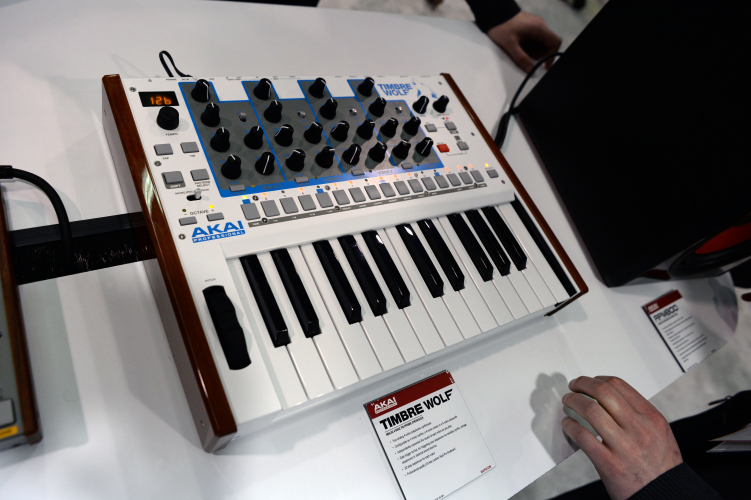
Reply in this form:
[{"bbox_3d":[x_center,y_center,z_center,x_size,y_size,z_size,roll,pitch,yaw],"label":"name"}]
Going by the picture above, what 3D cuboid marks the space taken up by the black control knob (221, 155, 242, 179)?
[{"bbox_3d":[-0.128,-0.076,0.451,0.018,0.017,0.018,13,55,-19],"label":"black control knob"}]

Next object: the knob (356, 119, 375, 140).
[{"bbox_3d":[-0.009,-0.133,0.547,0.018,0.016,0.018,-9,64,-30],"label":"knob"}]

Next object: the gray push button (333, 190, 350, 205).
[{"bbox_3d":[-0.033,-0.051,0.487,0.012,0.003,0.015,-13,65,-33],"label":"gray push button"}]

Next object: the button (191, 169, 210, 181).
[{"bbox_3d":[-0.153,-0.065,0.437,0.014,0.003,0.011,-13,65,-33],"label":"button"}]

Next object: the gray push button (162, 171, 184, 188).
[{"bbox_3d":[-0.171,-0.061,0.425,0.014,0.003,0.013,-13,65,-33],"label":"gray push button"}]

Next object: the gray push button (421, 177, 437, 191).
[{"bbox_3d":[0.059,-0.072,0.547,0.012,0.003,0.015,-13,65,-33],"label":"gray push button"}]

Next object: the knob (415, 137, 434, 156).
[{"bbox_3d":[0.058,-0.118,0.569,0.017,0.017,0.017,30,50,-6],"label":"knob"}]

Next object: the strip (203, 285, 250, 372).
[{"bbox_3d":[-0.110,0.055,0.373,0.016,0.011,0.070,-13,65,-33],"label":"strip"}]

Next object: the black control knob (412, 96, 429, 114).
[{"bbox_3d":[0.057,-0.178,0.609,0.017,0.017,0.017,12,54,-19],"label":"black control knob"}]

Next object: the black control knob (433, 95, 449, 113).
[{"bbox_3d":[0.081,-0.179,0.610,0.018,0.016,0.018,-13,67,-32],"label":"black control knob"}]

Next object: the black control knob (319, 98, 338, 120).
[{"bbox_3d":[-0.051,-0.157,0.554,0.018,0.016,0.018,-13,66,-32],"label":"black control knob"}]

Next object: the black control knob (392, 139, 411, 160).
[{"bbox_3d":[0.029,-0.109,0.540,0.018,0.016,0.018,-13,67,-32],"label":"black control knob"}]

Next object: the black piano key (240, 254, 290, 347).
[{"bbox_3d":[-0.090,0.037,0.411,0.014,0.011,0.088,-13,65,-32],"label":"black piano key"}]

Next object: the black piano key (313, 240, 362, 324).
[{"bbox_3d":[-0.032,0.026,0.447,0.014,0.011,0.085,-13,65,-33],"label":"black piano key"}]

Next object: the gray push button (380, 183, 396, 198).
[{"bbox_3d":[0.013,-0.062,0.521,0.012,0.002,0.016,-13,66,-32],"label":"gray push button"}]

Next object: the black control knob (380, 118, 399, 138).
[{"bbox_3d":[0.017,-0.136,0.550,0.018,0.016,0.018,-13,67,-32],"label":"black control knob"}]

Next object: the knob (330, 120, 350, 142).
[{"bbox_3d":[-0.035,-0.124,0.517,0.018,0.016,0.018,-13,67,-32],"label":"knob"}]

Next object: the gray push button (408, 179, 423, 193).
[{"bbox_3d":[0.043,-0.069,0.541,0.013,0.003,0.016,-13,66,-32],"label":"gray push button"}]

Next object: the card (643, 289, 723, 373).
[{"bbox_3d":[0.420,0.108,0.688,0.097,0.005,0.097,-10,64,-32],"label":"card"}]

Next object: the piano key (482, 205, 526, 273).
[{"bbox_3d":[0.149,-0.016,0.567,0.014,0.011,0.085,-13,65,-33],"label":"piano key"}]

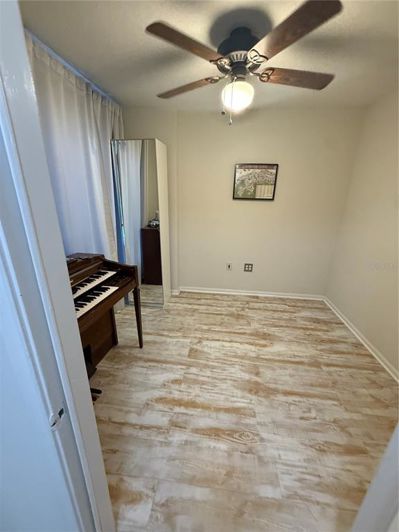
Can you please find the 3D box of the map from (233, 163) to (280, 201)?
[{"bbox_3d":[0.725,-1.083,2.795,0.535,0.434,0.025,3,18,6],"label":"map"}]

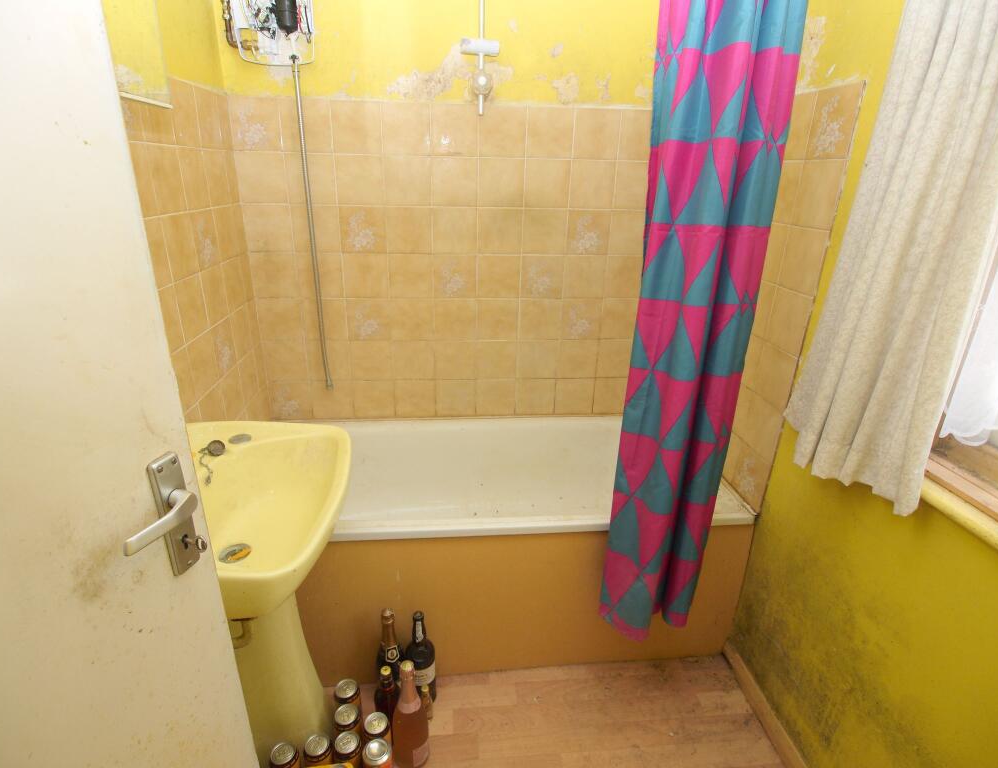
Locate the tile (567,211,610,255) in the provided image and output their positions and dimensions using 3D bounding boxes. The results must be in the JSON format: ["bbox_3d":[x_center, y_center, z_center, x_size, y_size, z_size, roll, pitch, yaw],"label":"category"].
[{"bbox_3d":[0.310,-0.522,1.848,0.151,0.151,0.010,-1,22,-5],"label":"tile"}]

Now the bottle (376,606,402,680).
[{"bbox_3d":[-0.297,0.748,1.468,0.085,0.312,0.085,-1,21,-5],"label":"bottle"}]

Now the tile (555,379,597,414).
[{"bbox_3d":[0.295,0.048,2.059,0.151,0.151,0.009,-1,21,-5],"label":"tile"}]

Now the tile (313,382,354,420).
[{"bbox_3d":[-0.614,0.057,1.972,0.150,0.150,0.010,-1,21,-5],"label":"tile"}]

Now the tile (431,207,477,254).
[{"bbox_3d":[-0.146,-0.513,1.790,0.150,0.150,0.010,-1,21,-5],"label":"tile"}]

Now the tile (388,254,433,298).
[{"bbox_3d":[-0.301,-0.370,1.832,0.150,0.150,0.010,-1,21,-5],"label":"tile"}]

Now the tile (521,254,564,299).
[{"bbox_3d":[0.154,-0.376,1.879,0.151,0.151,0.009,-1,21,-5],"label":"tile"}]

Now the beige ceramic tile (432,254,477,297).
[{"bbox_3d":[-0.150,-0.372,1.846,0.150,0.150,0.010,-1,21,-5],"label":"beige ceramic tile"}]

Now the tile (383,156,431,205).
[{"bbox_3d":[-0.294,-0.654,1.722,0.150,0.150,0.010,-1,21,-5],"label":"tile"}]

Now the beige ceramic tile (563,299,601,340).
[{"bbox_3d":[0.303,-0.236,1.962,0.151,0.151,0.010,-1,22,-5],"label":"beige ceramic tile"}]

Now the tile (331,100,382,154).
[{"bbox_3d":[-0.444,-0.800,1.662,0.151,0.151,0.010,-1,22,-5],"label":"tile"}]

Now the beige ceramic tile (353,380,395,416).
[{"bbox_3d":[-0.464,0.057,1.988,0.151,0.151,0.009,-1,21,-5],"label":"beige ceramic tile"}]

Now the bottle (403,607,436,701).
[{"bbox_3d":[-0.215,0.755,1.468,0.080,0.302,0.080,-1,21,-5],"label":"bottle"}]

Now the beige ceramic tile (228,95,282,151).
[{"bbox_3d":[-0.745,-0.791,1.627,0.150,0.150,0.010,-1,21,-5],"label":"beige ceramic tile"}]

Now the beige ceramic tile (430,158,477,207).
[{"bbox_3d":[-0.142,-0.655,1.734,0.150,0.150,0.010,-1,22,-5],"label":"beige ceramic tile"}]

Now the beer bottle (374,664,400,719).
[{"bbox_3d":[-0.287,0.839,1.392,0.068,0.245,0.068,-1,22,-5],"label":"beer bottle"}]

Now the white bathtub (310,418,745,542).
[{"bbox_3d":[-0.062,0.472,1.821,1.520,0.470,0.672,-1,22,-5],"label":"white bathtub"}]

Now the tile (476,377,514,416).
[{"bbox_3d":[-0.009,0.055,2.046,0.151,0.151,0.010,-1,22,-5],"label":"tile"}]

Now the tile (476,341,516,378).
[{"bbox_3d":[-0.005,-0.090,1.967,0.150,0.150,0.010,-1,21,-5],"label":"tile"}]

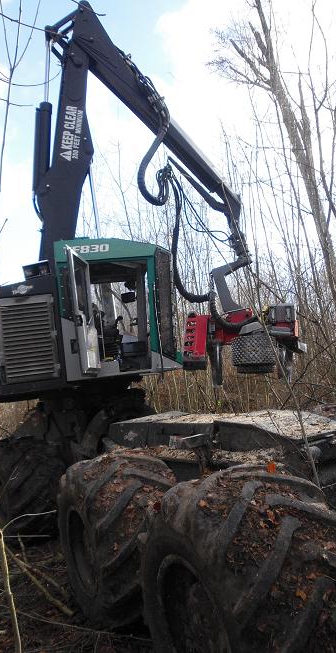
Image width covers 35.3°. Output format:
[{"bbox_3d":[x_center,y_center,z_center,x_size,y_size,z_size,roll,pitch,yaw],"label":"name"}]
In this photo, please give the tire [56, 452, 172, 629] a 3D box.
[{"bbox_3d":[-0.405,1.816,4.583,0.780,1.430,1.430,-6,-9,-28],"label":"tire"}]

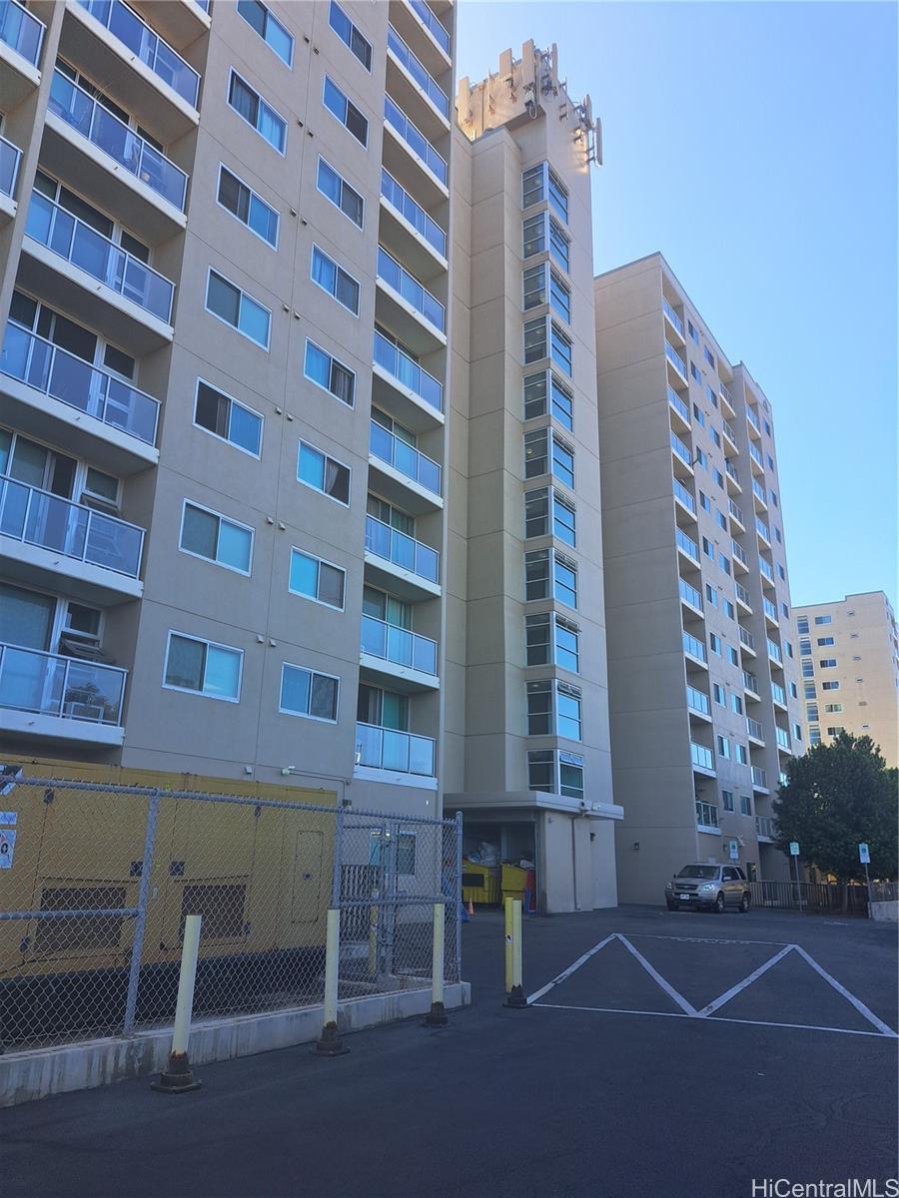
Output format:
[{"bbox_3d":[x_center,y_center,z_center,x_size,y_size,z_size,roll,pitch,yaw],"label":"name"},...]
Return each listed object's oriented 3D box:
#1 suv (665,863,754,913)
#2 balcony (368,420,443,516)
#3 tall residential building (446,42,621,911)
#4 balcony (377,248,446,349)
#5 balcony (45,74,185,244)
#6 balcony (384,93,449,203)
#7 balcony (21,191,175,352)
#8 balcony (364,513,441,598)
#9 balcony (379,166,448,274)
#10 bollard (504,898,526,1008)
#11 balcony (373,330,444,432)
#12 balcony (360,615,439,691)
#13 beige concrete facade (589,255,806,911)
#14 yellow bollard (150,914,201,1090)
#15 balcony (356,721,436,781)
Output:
[{"bbox_3d":[10.032,11.124,32.160,1.970,1.790,4.780,-12,-22,35],"label":"suv"},{"bbox_3d":[-1.494,-3.620,23.038,1.091,1.277,3.352,-11,-21,33],"label":"balcony"},{"bbox_3d":[1.094,-7.166,37.304,8.512,39.368,8.512,-11,-21,33],"label":"tall residential building"},{"bbox_3d":[-1.391,-8.692,24.641,1.091,1.277,3.352,-11,-21,33],"label":"balcony"},{"bbox_3d":[-6.780,-8.604,16.273,0.992,1.273,3.390,-11,-21,32],"label":"balcony"},{"bbox_3d":[-1.360,-13.911,26.017,0.992,1.273,3.390,-11,-21,32],"label":"balcony"},{"bbox_3d":[-6.792,-6.016,15.465,0.992,1.273,3.390,-11,-21,32],"label":"balcony"},{"bbox_3d":[-1.545,-1.084,22.237,1.091,1.277,3.352,-11,-21,33],"label":"balcony"},{"bbox_3d":[-1.399,-11.280,25.251,0.992,1.273,3.390,-11,-21,32],"label":"balcony"},{"bbox_3d":[0.811,4.213,9.955,0.230,1.140,0.230,15,-23,-38],"label":"bollard"},{"bbox_3d":[-1.473,-6.097,23.674,0.992,1.273,3.390,-11,-21,32],"label":"balcony"},{"bbox_3d":[-1.597,1.452,21.436,1.091,1.277,3.352,-11,-21,33],"label":"balcony"},{"bbox_3d":[12.113,0.621,52.420,13.300,34.314,21.014,-11,-21,33],"label":"beige concrete facade"},{"bbox_3d":[-1.953,2.954,6.155,0.250,1.140,0.250,-9,-20,28],"label":"yellow bollard"},{"bbox_3d":[-1.648,3.988,20.635,1.091,1.277,3.352,-11,-21,33],"label":"balcony"}]

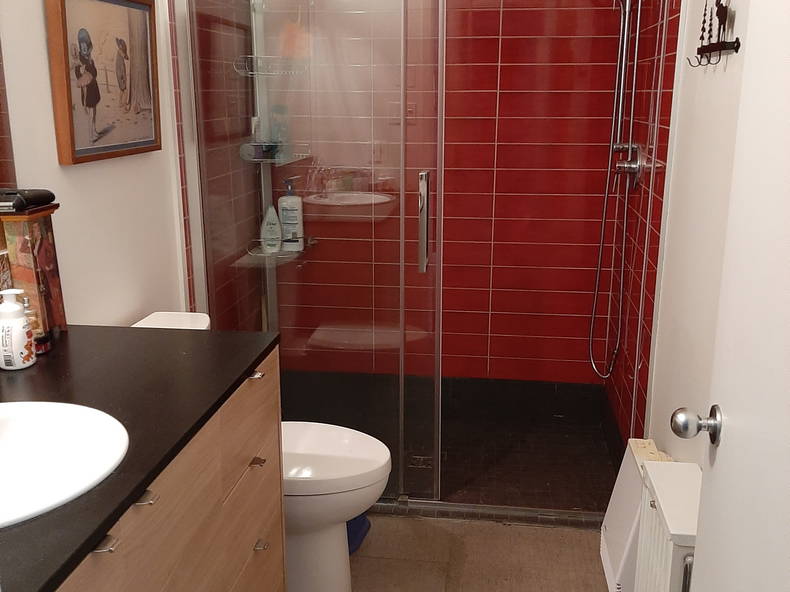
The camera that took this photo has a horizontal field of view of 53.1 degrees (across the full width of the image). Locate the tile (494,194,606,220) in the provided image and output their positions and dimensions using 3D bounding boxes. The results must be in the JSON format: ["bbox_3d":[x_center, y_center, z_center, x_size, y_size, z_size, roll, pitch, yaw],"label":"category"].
[{"bbox_3d":[0.661,-0.364,3.259,0.498,0.100,0.010,2,16,7],"label":"tile"}]

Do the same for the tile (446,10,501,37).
[{"bbox_3d":[0.159,-1.071,3.113,0.500,0.100,0.009,2,16,6],"label":"tile"}]

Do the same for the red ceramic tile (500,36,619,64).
[{"bbox_3d":[0.659,-0.957,3.091,0.500,0.100,0.009,2,16,6],"label":"red ceramic tile"}]

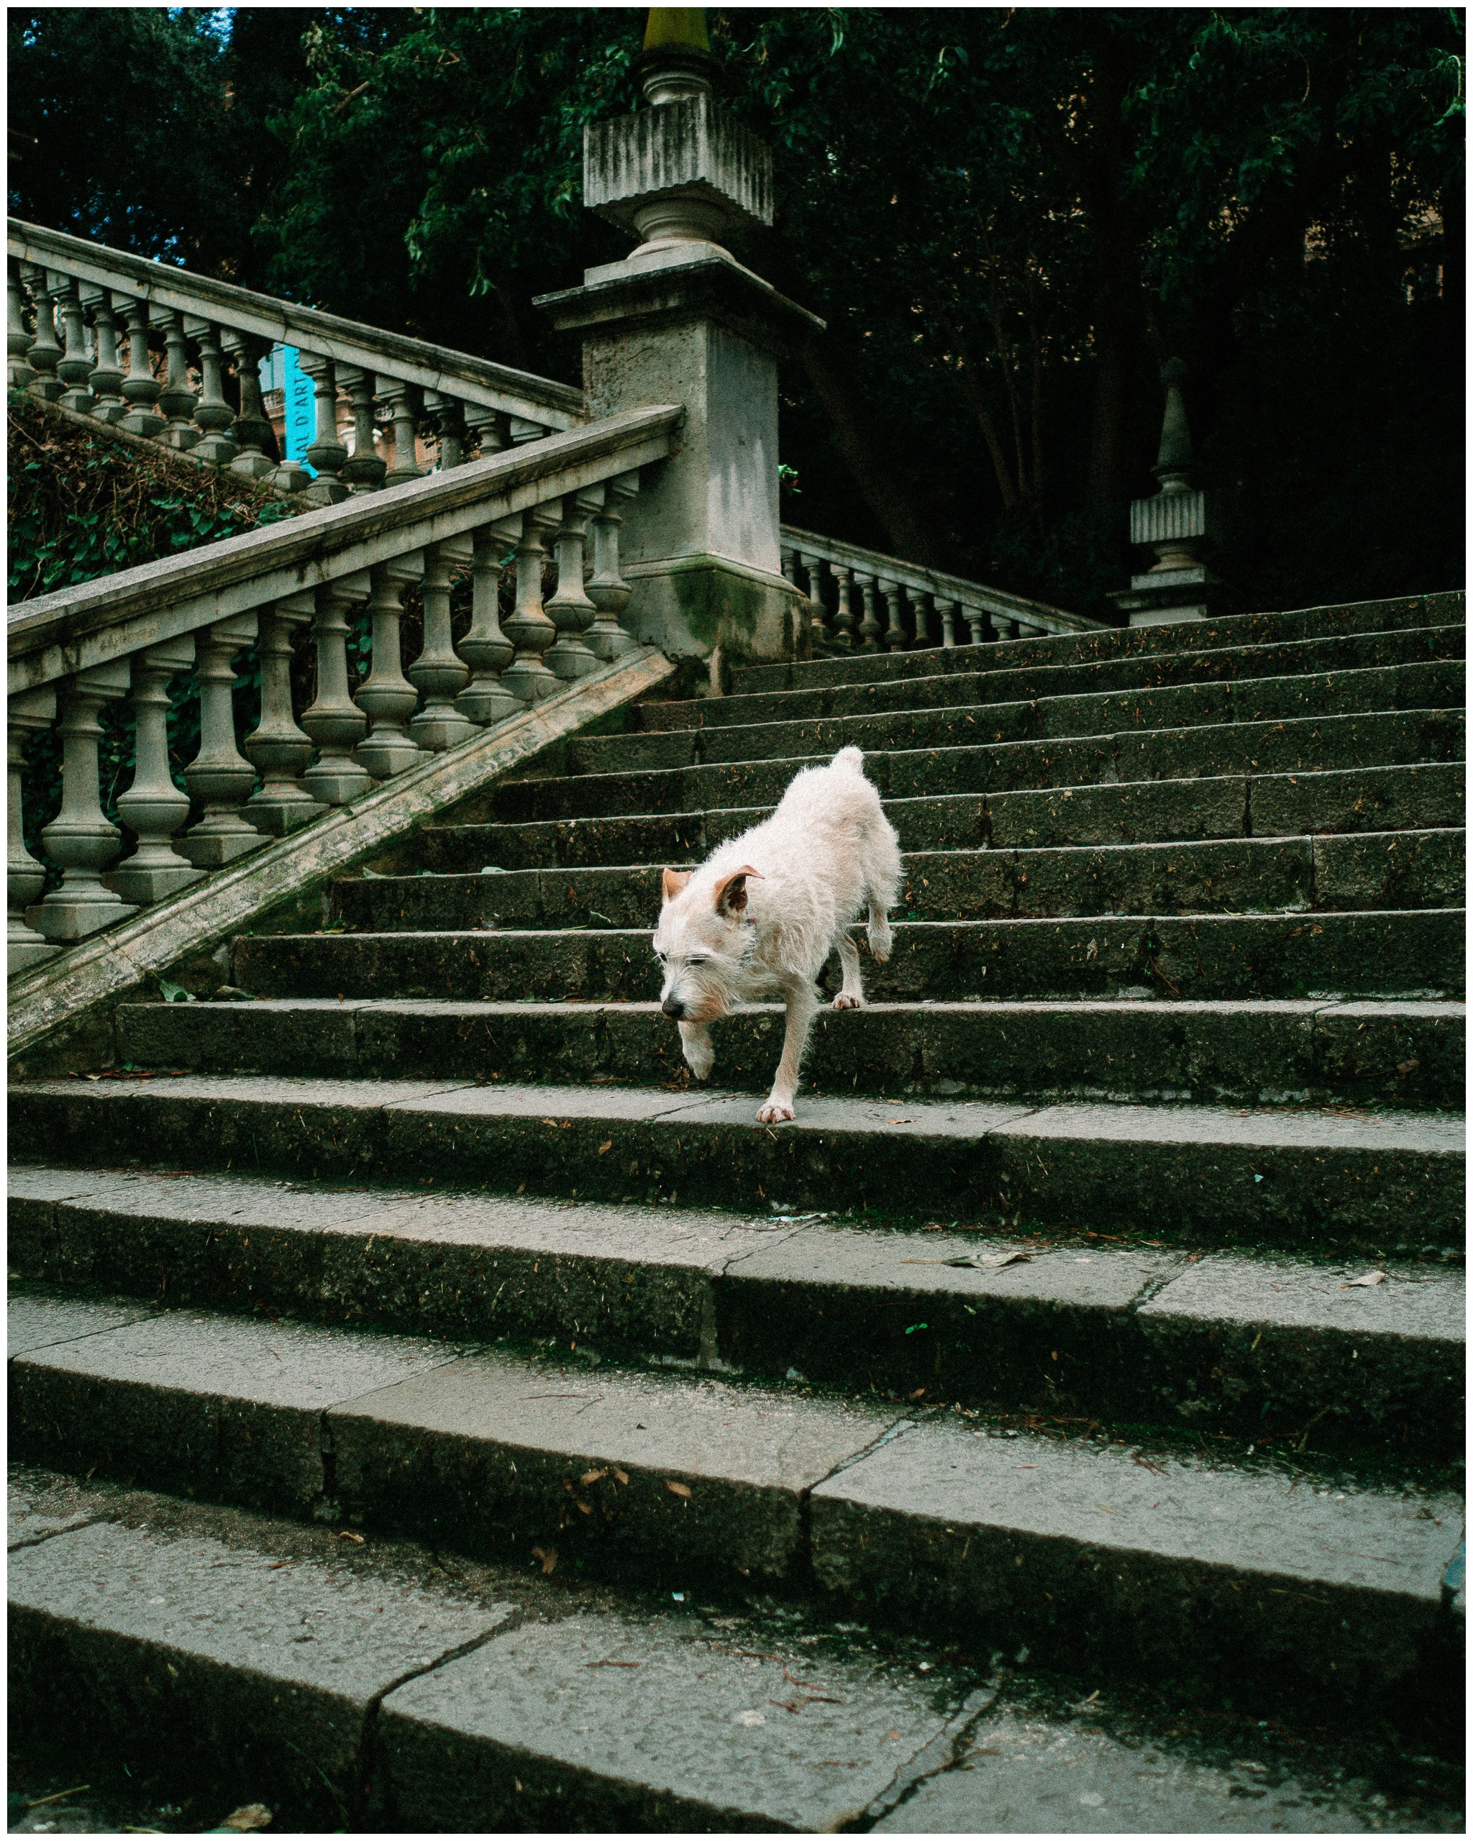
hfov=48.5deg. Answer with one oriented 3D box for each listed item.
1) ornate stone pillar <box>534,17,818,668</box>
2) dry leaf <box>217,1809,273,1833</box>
[{"bbox_3d":[-0.217,-2.381,6.262,0.799,2.945,0.799,0,1,30],"label":"ornate stone pillar"},{"bbox_3d":[-0.522,0.950,1.737,0.060,0.016,0.042,-2,1,-29],"label":"dry leaf"}]

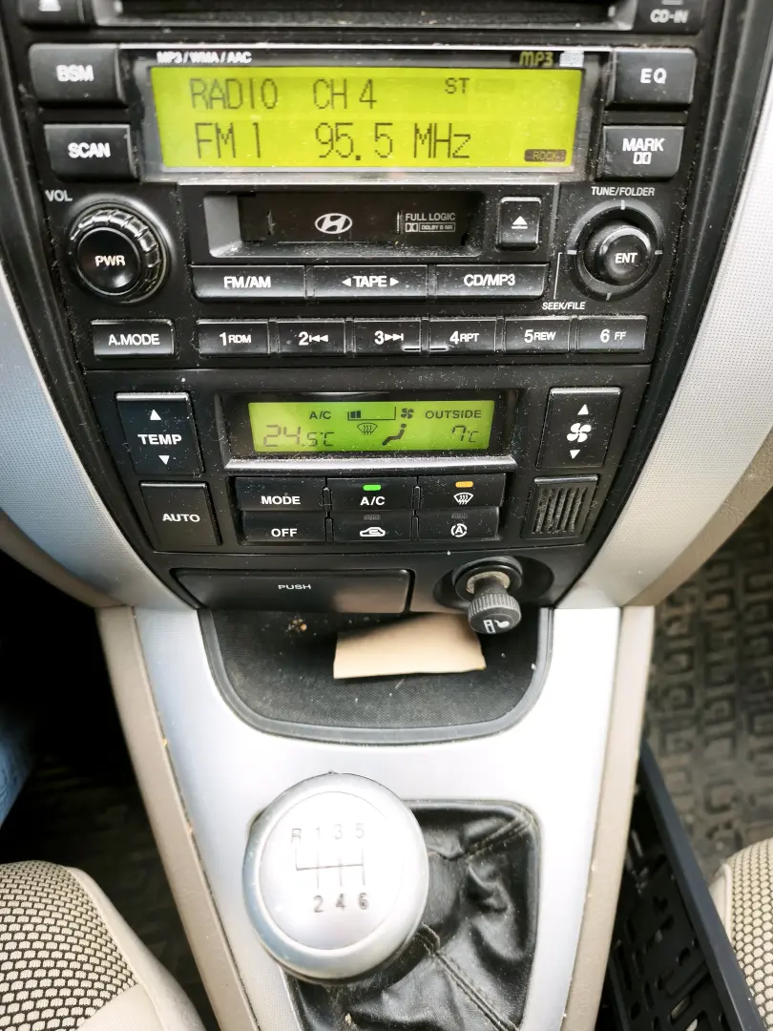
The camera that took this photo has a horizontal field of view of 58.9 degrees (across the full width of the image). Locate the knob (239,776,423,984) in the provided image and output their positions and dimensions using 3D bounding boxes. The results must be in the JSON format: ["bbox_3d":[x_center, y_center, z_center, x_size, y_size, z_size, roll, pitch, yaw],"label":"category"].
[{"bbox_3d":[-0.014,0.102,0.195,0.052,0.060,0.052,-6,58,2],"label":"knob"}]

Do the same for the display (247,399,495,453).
[{"bbox_3d":[-0.005,-0.034,0.247,0.087,0.021,0.008,-1,37,-2],"label":"display"}]

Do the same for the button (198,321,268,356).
[{"bbox_3d":[-0.050,-0.059,0.223,0.022,0.011,0.008,-1,32,-2],"label":"button"}]

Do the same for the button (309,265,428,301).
[{"bbox_3d":[-0.006,-0.074,0.214,0.036,0.011,0.008,-1,31,-2],"label":"button"}]

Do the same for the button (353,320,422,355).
[{"bbox_3d":[0.000,-0.059,0.223,0.022,0.011,0.008,-1,32,-2],"label":"button"}]

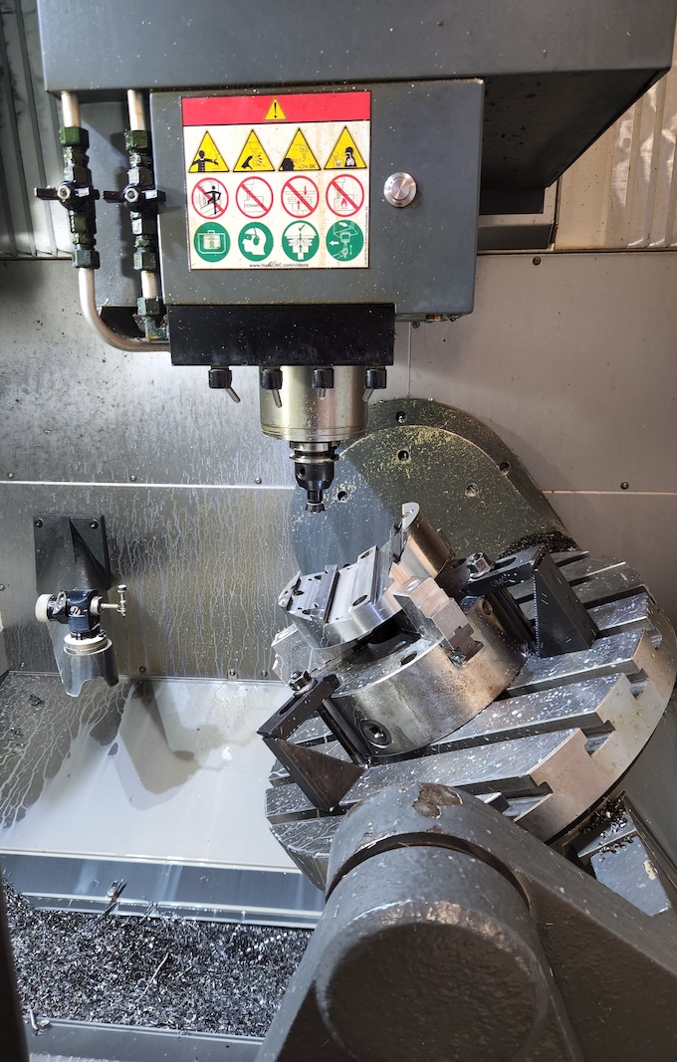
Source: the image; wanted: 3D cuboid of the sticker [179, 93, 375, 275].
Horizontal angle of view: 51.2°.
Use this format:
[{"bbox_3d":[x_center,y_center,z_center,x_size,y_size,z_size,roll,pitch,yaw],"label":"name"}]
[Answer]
[{"bbox_3d":[-0.062,-0.353,0.720,0.189,0.164,0.003,1,14,5],"label":"sticker"}]

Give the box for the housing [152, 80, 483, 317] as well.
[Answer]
[{"bbox_3d":[-0.022,-0.338,0.741,0.329,0.215,0.040,1,14,5],"label":"housing"}]

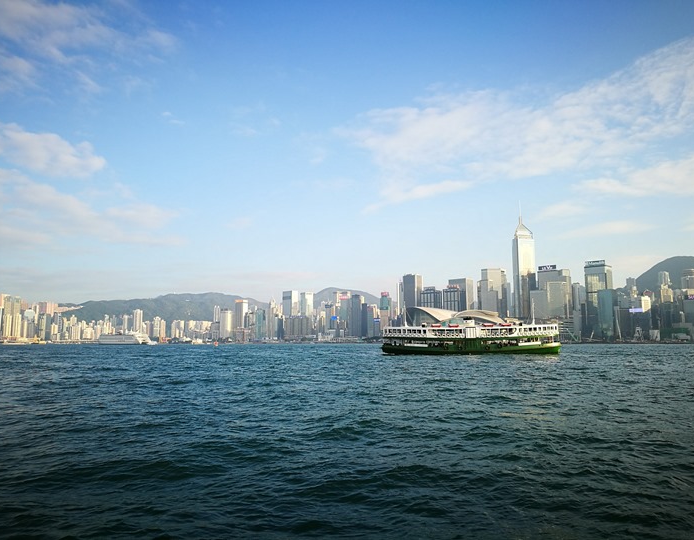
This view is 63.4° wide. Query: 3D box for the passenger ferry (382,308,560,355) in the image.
[{"bbox_3d":[23.788,11.976,110.076,34.200,8.900,8.800,-1,-7,10],"label":"passenger ferry"}]

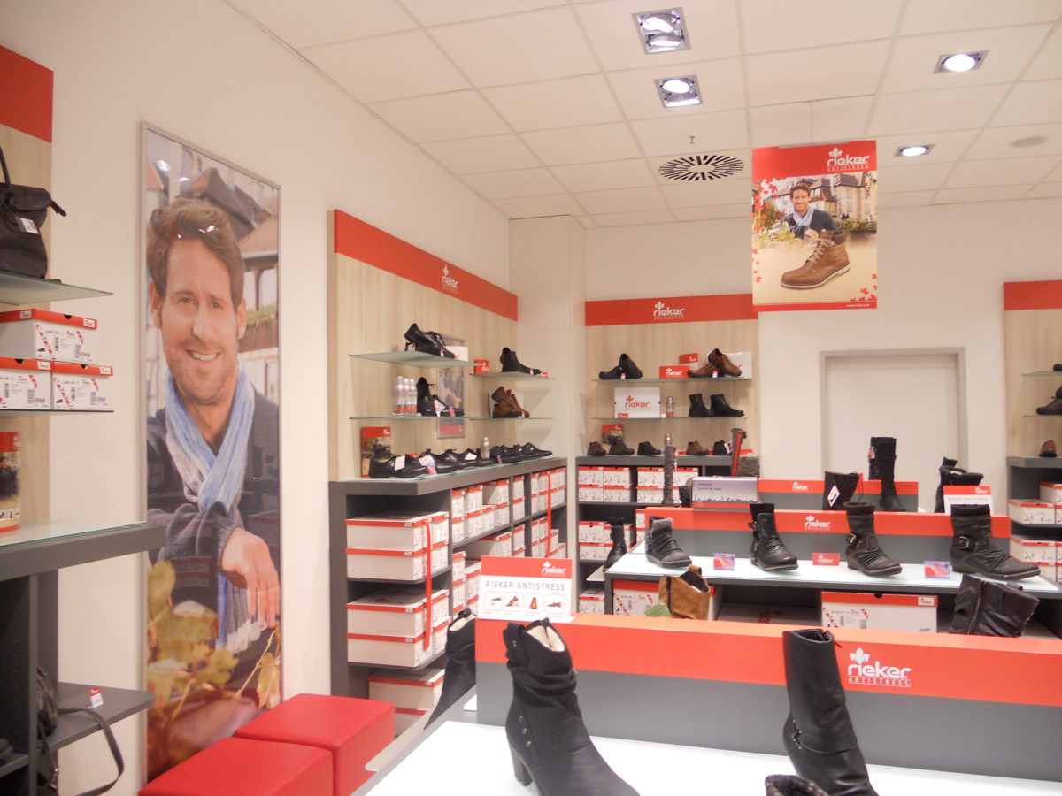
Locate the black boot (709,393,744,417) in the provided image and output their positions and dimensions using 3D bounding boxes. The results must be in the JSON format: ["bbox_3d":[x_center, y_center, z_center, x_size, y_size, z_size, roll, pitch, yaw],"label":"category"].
[{"bbox_3d":[1.487,0.054,6.285,0.262,0.172,0.100,-1,-2,38],"label":"black boot"}]

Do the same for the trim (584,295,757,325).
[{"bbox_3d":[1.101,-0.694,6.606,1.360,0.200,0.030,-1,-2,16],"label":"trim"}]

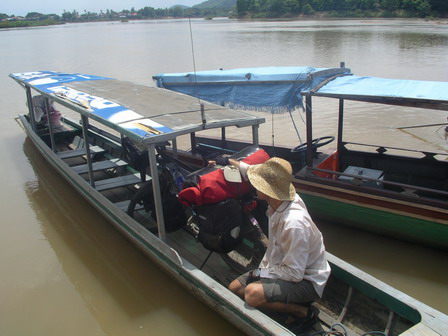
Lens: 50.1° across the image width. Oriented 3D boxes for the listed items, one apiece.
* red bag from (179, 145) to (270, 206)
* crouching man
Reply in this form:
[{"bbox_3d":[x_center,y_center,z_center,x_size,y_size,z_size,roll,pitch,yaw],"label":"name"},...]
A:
[{"bbox_3d":[0.007,0.063,3.857,0.720,0.310,0.260,-24,-9,-25],"label":"red bag"},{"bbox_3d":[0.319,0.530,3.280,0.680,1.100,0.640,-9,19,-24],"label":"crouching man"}]

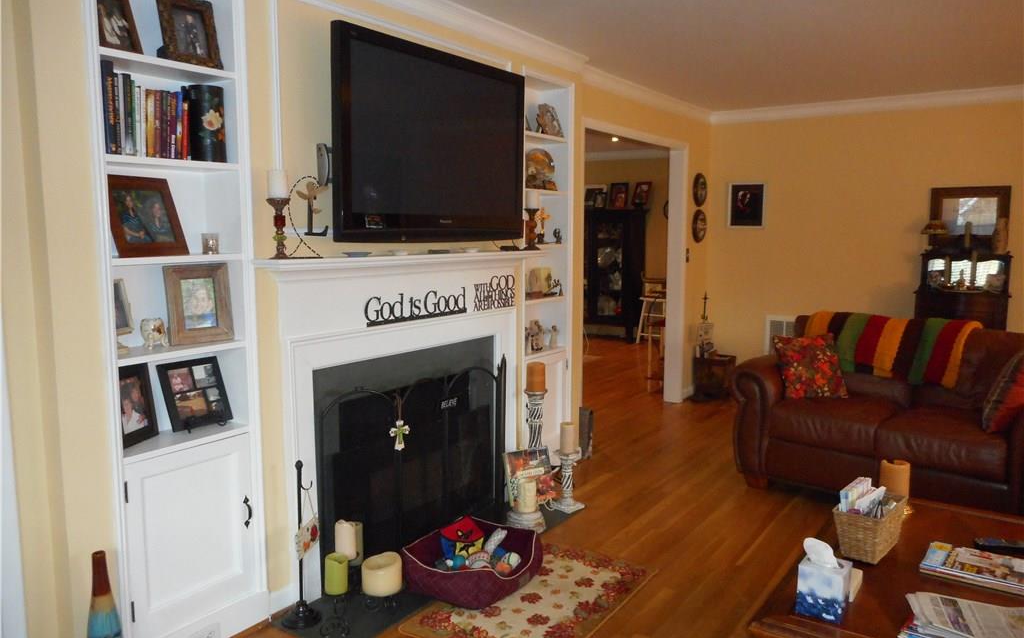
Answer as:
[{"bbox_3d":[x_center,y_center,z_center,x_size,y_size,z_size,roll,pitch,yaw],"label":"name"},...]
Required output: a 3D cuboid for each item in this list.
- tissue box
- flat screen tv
[{"bbox_3d":[0.822,0.704,1.944,0.108,0.125,0.106,4,8,34],"label":"tissue box"},{"bbox_3d":[-0.312,-0.740,3.212,0.080,0.792,1.190,5,8,35],"label":"flat screen tv"}]

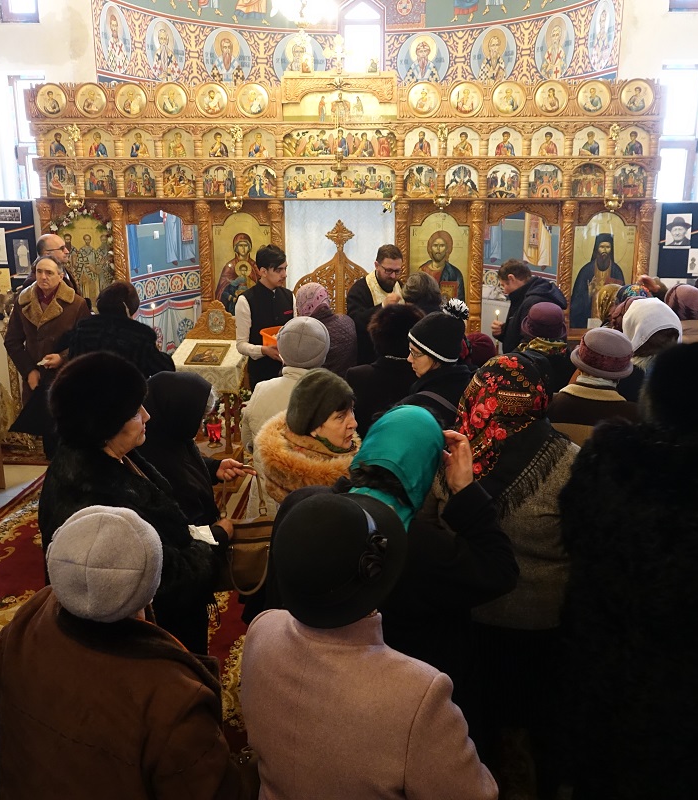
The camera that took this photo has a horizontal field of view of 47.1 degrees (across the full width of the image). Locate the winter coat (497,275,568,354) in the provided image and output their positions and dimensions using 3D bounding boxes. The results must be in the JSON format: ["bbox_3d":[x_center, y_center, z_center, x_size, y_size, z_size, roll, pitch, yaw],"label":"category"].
[{"bbox_3d":[1.241,-0.447,5.456,0.450,0.800,0.500,13,20,38],"label":"winter coat"}]

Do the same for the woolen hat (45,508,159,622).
[{"bbox_3d":[-0.506,0.333,1.650,0.240,0.200,0.250,0,15,0],"label":"woolen hat"}]

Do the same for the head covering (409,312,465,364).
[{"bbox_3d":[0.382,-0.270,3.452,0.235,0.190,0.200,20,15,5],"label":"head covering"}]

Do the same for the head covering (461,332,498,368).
[{"bbox_3d":[0.694,-0.255,4.286,0.210,0.180,0.220,-3,16,-10],"label":"head covering"}]

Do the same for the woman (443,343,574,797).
[{"bbox_3d":[0.534,0.643,2.729,0.500,1.640,0.360,-3,16,-10],"label":"woman"}]

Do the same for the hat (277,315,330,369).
[{"bbox_3d":[-0.208,-0.262,3.650,0.235,0.200,0.240,1,15,5],"label":"hat"}]

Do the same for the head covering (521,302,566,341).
[{"bbox_3d":[1.082,-0.437,4.450,0.245,0.165,0.260,-1,15,-5],"label":"head covering"}]

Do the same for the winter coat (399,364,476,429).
[{"bbox_3d":[0.418,0.297,3.605,0.390,0.920,0.500,14,21,41],"label":"winter coat"}]

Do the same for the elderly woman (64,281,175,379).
[{"bbox_3d":[-1.361,0.093,4.840,0.580,1.616,0.420,5,17,18],"label":"elderly woman"}]

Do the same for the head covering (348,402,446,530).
[{"bbox_3d":[0.135,0.176,2.220,0.230,0.310,0.270,12,19,36],"label":"head covering"}]

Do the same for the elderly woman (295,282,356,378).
[{"bbox_3d":[-0.121,0.122,4.712,0.520,1.623,0.400,-10,18,-31],"label":"elderly woman"}]

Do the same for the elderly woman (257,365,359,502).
[{"bbox_3d":[-0.117,0.648,2.938,0.440,1.568,0.560,-9,18,-29],"label":"elderly woman"}]

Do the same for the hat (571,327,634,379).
[{"bbox_3d":[1.035,-0.190,3.267,0.260,0.160,0.270,4,28,-13],"label":"hat"}]

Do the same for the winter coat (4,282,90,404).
[{"bbox_3d":[-2.173,-0.395,5.803,0.600,0.950,0.360,-2,16,-8],"label":"winter coat"}]

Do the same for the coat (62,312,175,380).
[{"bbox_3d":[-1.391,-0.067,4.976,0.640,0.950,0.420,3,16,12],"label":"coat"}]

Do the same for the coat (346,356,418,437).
[{"bbox_3d":[0.219,0.247,3.908,0.540,0.960,0.380,1,16,6],"label":"coat"}]

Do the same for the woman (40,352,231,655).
[{"bbox_3d":[-0.707,0.679,2.743,0.500,1.680,0.520,-9,18,-31],"label":"woman"}]

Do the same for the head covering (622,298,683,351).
[{"bbox_3d":[1.447,-0.361,3.840,0.230,0.260,0.260,-7,17,-24],"label":"head covering"}]

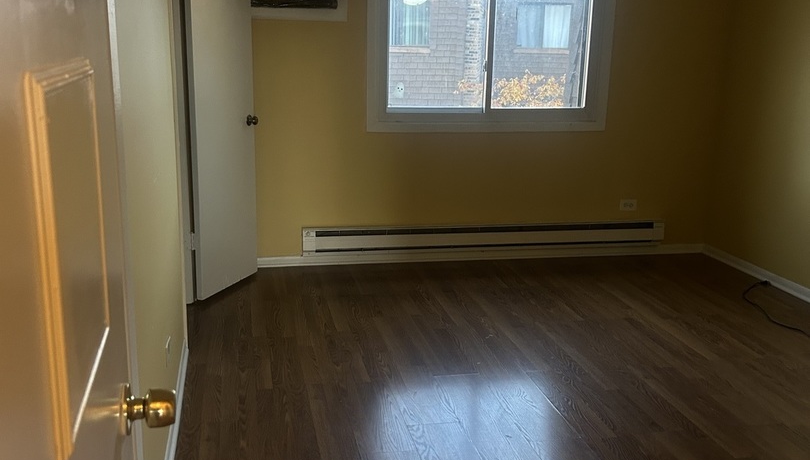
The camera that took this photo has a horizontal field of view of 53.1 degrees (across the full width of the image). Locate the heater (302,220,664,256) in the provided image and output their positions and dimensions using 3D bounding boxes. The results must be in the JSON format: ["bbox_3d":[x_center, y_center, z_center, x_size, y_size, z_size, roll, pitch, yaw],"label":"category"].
[{"bbox_3d":[0.554,0.046,5.244,2.425,0.165,0.064,-2,14,-12],"label":"heater"}]

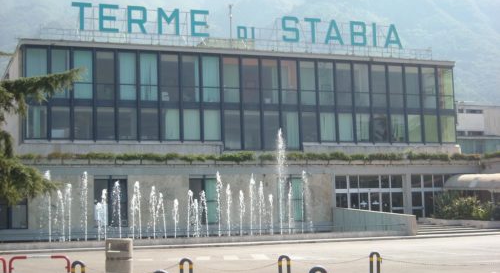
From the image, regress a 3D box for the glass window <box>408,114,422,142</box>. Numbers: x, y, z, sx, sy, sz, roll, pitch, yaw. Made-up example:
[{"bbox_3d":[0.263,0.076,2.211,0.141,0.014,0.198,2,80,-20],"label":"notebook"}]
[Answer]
[{"bbox_3d":[12.015,-0.544,63.962,1.193,1.983,0.120,1,-6,-22],"label":"glass window"}]

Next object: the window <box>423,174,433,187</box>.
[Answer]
[{"bbox_3d":[12.080,2.994,59.965,0.712,0.954,0.150,1,-7,-22],"label":"window"}]

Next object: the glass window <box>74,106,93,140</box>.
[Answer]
[{"bbox_3d":[-10.350,-0.834,54.836,1.193,1.983,0.120,1,-6,-22],"label":"glass window"}]

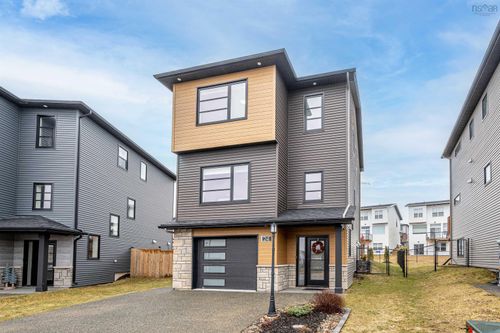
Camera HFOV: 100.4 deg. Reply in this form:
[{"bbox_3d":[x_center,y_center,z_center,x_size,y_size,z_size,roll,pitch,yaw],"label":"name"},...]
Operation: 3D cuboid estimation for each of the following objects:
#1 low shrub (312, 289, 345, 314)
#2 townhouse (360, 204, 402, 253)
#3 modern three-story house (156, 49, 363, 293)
[{"bbox_3d":[2.100,3.630,5.600,0.750,0.520,0.700,-1,-8,8],"label":"low shrub"},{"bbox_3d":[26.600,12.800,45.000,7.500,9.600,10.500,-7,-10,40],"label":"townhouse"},{"bbox_3d":[1.700,1.050,13.600,8.100,9.100,10.800,-3,-8,18],"label":"modern three-story house"}]

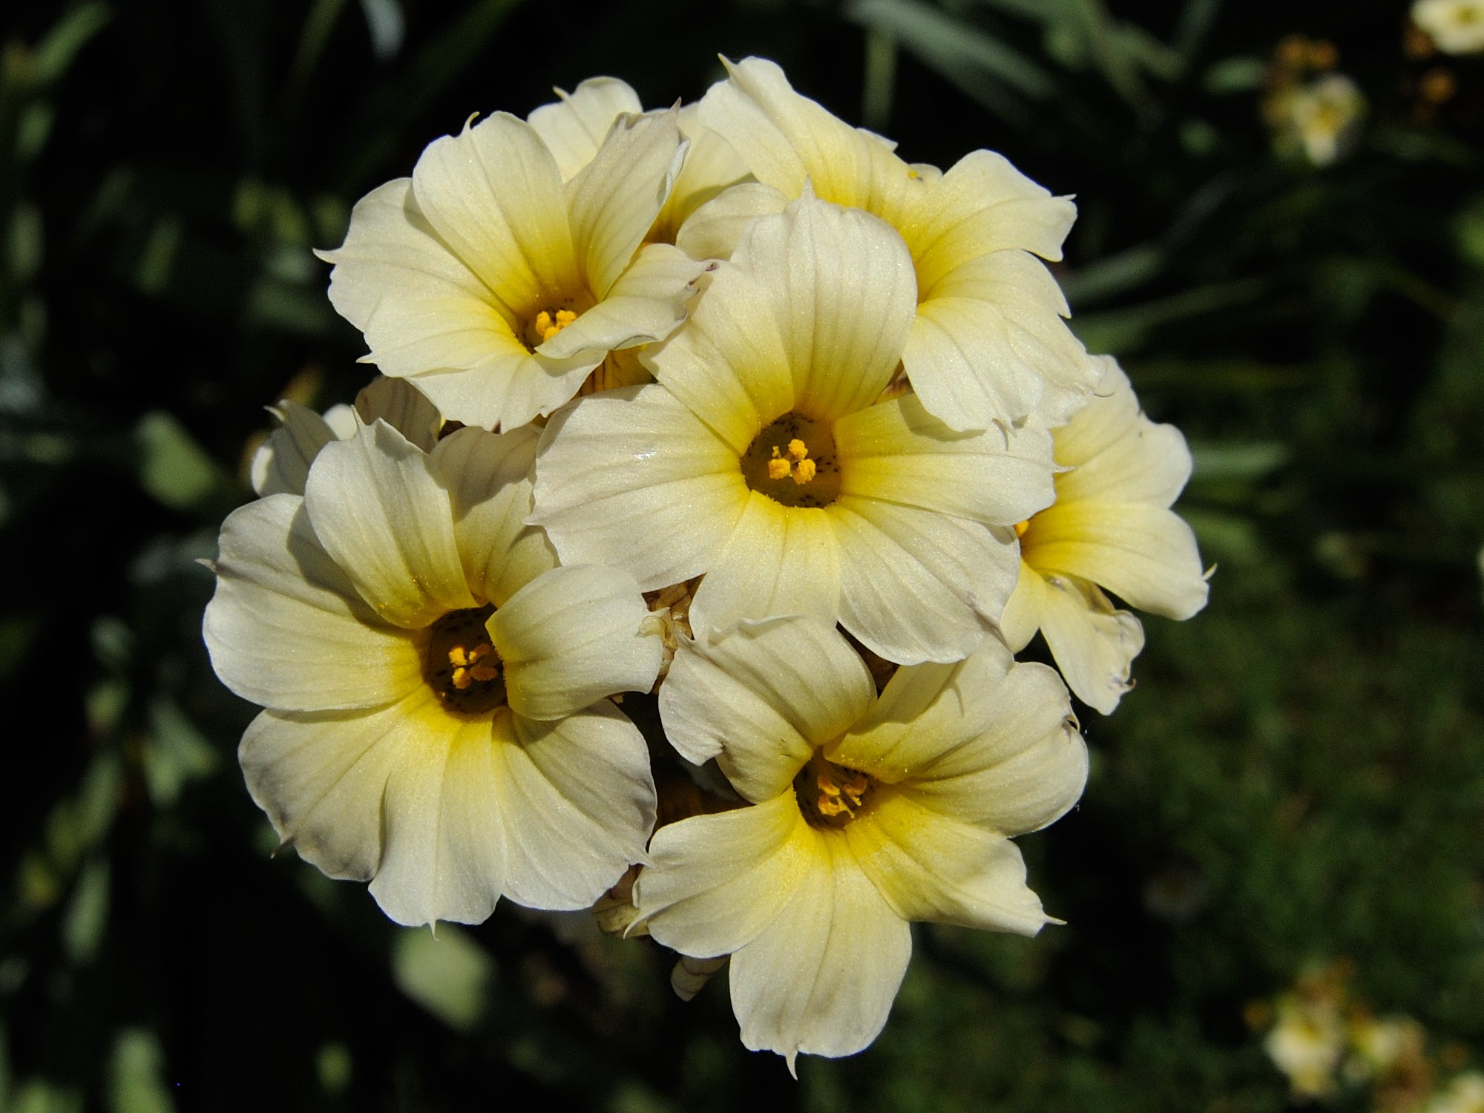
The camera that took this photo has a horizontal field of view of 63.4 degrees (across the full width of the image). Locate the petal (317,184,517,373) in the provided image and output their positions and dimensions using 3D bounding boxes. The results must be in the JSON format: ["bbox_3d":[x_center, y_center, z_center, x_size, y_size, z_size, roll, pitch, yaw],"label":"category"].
[{"bbox_3d":[-0.059,-0.049,0.227,0.036,0.033,0.011,18,7,-21],"label":"petal"}]

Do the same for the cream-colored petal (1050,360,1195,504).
[{"bbox_3d":[0.072,-0.020,0.237,0.029,0.031,0.009,49,16,8],"label":"cream-colored petal"}]

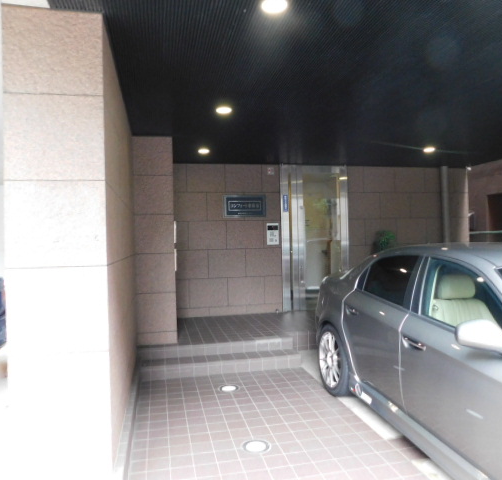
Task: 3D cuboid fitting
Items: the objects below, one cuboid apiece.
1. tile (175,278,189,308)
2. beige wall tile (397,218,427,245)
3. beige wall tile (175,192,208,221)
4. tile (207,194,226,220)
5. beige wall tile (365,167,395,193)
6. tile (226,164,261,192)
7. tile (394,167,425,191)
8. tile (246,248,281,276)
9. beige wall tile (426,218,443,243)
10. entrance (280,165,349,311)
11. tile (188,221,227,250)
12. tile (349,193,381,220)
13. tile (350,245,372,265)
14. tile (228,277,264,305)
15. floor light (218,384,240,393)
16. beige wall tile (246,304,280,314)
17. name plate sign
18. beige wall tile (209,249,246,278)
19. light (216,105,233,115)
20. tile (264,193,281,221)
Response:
[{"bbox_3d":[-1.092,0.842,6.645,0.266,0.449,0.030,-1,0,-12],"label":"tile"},{"bbox_3d":[2.801,-0.142,7.402,0.594,0.449,0.020,-1,0,-12],"label":"beige wall tile"},{"bbox_3d":[-0.954,-0.511,6.648,0.540,0.447,0.020,-1,0,-12],"label":"beige wall tile"},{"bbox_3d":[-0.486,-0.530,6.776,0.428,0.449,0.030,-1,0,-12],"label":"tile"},{"bbox_3d":[2.201,-1.028,7.277,0.594,0.449,0.020,-1,0,-12],"label":"beige wall tile"},{"bbox_3d":[-0.111,-0.978,6.776,0.594,0.449,0.020,-1,0,-12],"label":"tile"},{"bbox_3d":[2.808,-1.060,7.501,0.596,0.449,0.030,-1,0,-12],"label":"tile"},{"bbox_3d":[0.210,0.364,6.893,0.594,0.447,0.020,-1,0,-12],"label":"tile"},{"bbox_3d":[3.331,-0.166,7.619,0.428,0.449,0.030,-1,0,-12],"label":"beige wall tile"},{"bbox_3d":[1.063,-0.034,7.045,1.179,2.387,0.150,-1,0,-12],"label":"entrance"},{"bbox_3d":[-0.687,-0.073,6.732,0.596,0.449,0.030,-1,0,-12],"label":"tile"},{"bbox_3d":[1.929,-0.579,7.268,0.594,0.447,0.020,-1,0,-12],"label":"tile"},{"bbox_3d":[1.941,0.325,7.213,0.592,0.449,0.020,-1,0,-12],"label":"tile"},{"bbox_3d":[-0.082,0.819,6.867,0.596,0.449,0.030,-1,0,-12],"label":"tile"},{"bbox_3d":[-0.217,1.495,4.231,0.213,0.040,0.213,-1,0,-12],"label":"floor light"},{"bbox_3d":[0.228,1.113,6.892,0.594,0.142,0.020,-1,0,-12],"label":"beige wall tile"},{"bbox_3d":[-0.088,-0.535,6.809,0.694,0.369,0.030,-1,0,-12],"label":"name plate sign"},{"bbox_3d":[-0.372,0.375,6.712,0.594,0.449,0.020,-1,0,-12],"label":"beige wall tile"},{"bbox_3d":[-0.246,-1.212,3.938,0.144,0.040,0.144,-1,0,-12],"label":"light"},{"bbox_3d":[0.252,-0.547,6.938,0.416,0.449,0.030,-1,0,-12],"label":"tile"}]

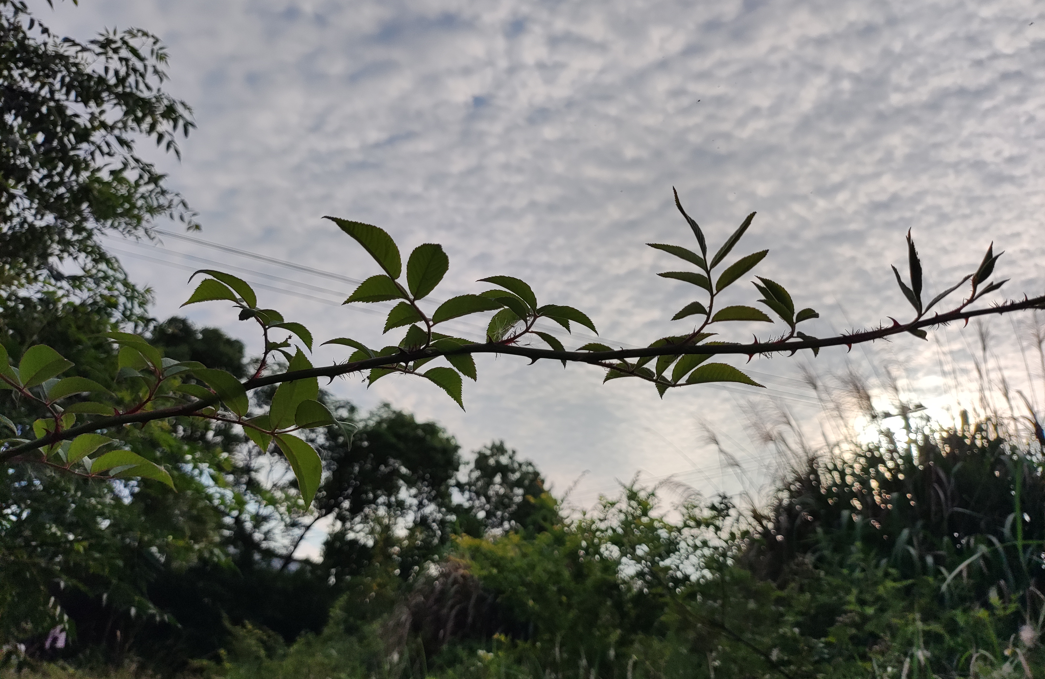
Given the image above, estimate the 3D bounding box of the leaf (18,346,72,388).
[{"bbox_3d":[-0.274,0.017,0.435,0.035,0.008,0.021,-24,-66,10],"label":"leaf"}]

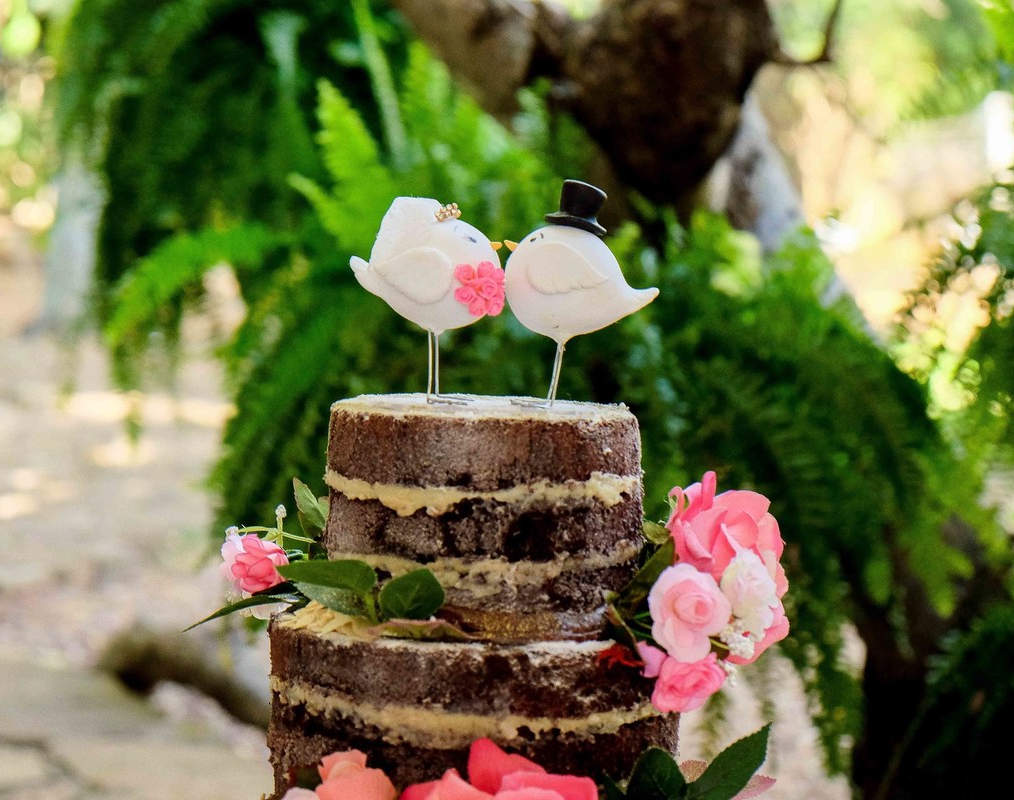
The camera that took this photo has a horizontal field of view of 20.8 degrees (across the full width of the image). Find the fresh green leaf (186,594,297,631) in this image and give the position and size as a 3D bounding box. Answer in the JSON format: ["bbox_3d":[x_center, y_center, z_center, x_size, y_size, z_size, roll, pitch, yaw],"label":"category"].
[{"bbox_3d":[-0.132,0.103,1.365,0.059,0.014,0.027,-16,4,1],"label":"fresh green leaf"}]

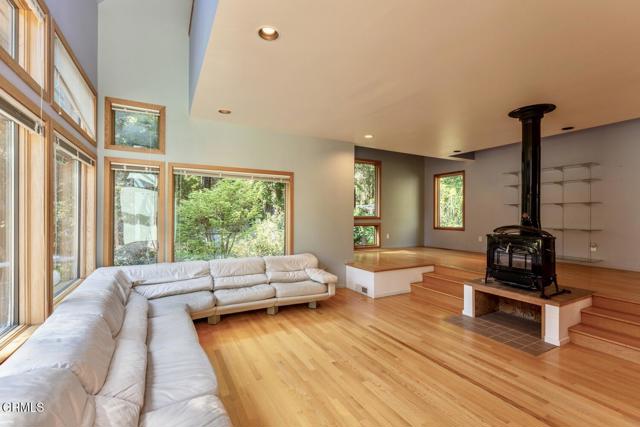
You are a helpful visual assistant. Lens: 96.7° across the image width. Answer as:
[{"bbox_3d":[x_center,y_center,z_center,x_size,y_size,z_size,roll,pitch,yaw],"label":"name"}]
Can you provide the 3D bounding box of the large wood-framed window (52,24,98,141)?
[{"bbox_3d":[-2.408,-1.132,2.804,0.100,0.642,1.609,0,0,-29],"label":"large wood-framed window"}]

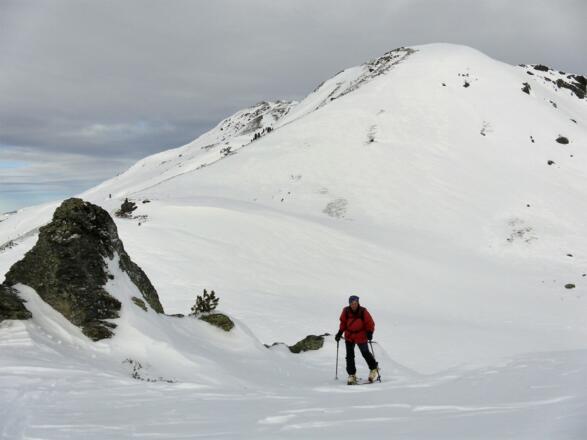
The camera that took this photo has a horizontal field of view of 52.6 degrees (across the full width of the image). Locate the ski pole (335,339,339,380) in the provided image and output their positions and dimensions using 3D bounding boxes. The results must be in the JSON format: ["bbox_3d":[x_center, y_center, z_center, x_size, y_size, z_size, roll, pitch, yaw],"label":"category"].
[{"bbox_3d":[0.871,2.739,11.725,0.060,0.897,0.060,2,10,6],"label":"ski pole"}]

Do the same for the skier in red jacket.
[{"bbox_3d":[1.242,2.368,11.700,0.840,1.740,0.600,0,0,11],"label":"skier in red jacket"}]

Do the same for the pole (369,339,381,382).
[{"bbox_3d":[1.619,2.792,11.725,0.070,0.919,0.070,-13,9,6],"label":"pole"}]

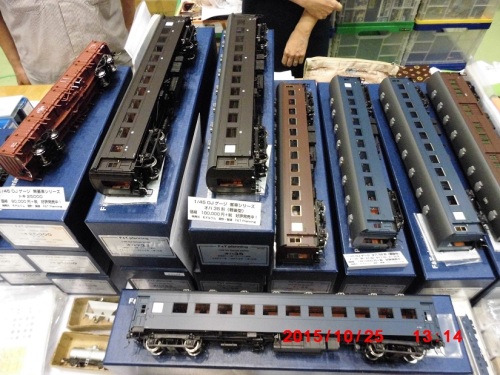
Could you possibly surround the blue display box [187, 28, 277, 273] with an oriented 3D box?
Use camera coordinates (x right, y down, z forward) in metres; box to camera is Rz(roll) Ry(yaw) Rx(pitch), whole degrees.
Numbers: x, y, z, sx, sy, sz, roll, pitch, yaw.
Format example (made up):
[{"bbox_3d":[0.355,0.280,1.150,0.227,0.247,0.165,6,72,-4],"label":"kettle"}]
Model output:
[{"bbox_3d":[-0.014,-0.111,0.729,0.118,0.136,0.547,2,51,2],"label":"blue display box"}]

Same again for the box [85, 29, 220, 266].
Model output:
[{"bbox_3d":[-0.157,-0.120,0.736,0.118,0.136,0.547,2,51,2],"label":"box"}]

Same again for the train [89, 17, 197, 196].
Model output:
[{"bbox_3d":[-0.168,-0.171,0.649,0.086,0.063,0.436,2,51,2],"label":"train"}]

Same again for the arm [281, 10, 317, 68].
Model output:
[{"bbox_3d":[0.169,-0.486,1.173,0.080,0.210,0.080,15,41,-18],"label":"arm"}]

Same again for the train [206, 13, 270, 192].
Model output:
[{"bbox_3d":[-0.012,-0.176,0.652,0.086,0.063,0.436,1,51,1],"label":"train"}]

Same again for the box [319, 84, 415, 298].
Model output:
[{"bbox_3d":[0.233,-0.020,0.839,0.118,0.136,0.547,1,51,2],"label":"box"}]

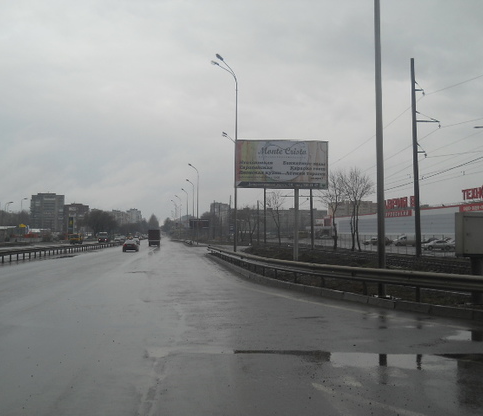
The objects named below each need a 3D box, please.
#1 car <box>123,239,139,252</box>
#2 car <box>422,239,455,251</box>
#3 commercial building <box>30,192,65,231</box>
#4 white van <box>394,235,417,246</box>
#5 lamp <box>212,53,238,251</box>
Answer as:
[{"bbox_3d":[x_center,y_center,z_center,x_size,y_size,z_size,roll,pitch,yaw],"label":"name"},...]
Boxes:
[{"bbox_3d":[-12.208,4.183,73.118,1.700,1.420,4.250,0,-3,-6],"label":"car"},{"bbox_3d":[26.329,5.032,88.837,4.350,1.420,1.700,1,-3,-11],"label":"car"},{"bbox_3d":[-187.682,7.892,640.847,30.000,44.500,16.000,1,-3,-12],"label":"commercial building"},{"bbox_3d":[28.128,5.707,112.875,4.300,1.820,1.780,1,-3,-11],"label":"white van"},{"bbox_3d":[-0.965,-2.763,37.504,1.600,11.700,1.700,0,-3,-6],"label":"lamp"}]

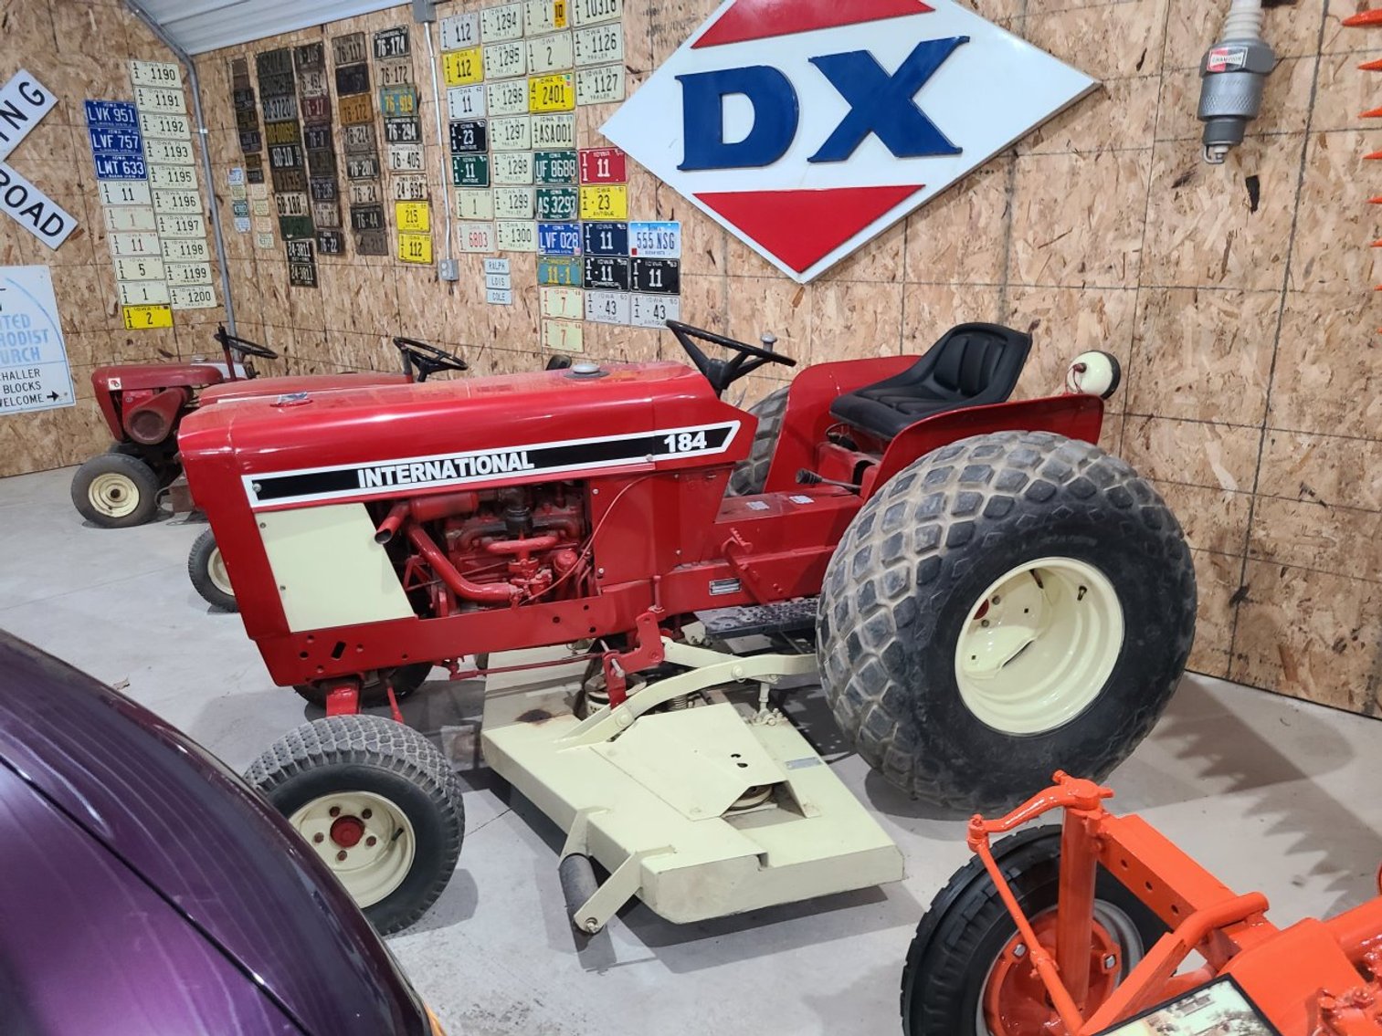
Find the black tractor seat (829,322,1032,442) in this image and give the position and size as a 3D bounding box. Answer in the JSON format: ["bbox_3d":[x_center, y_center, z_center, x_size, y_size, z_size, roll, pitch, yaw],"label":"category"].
[{"bbox_3d":[0.703,-0.406,3.057,0.480,0.300,0.470,-6,17,-17],"label":"black tractor seat"}]

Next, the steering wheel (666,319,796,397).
[{"bbox_3d":[0.099,-0.450,2.841,0.380,0.165,0.380,19,9,-3],"label":"steering wheel"}]

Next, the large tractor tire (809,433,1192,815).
[{"bbox_3d":[0.820,0.275,2.691,1.000,1.000,0.390,-6,17,-17],"label":"large tractor tire"}]

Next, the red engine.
[{"bbox_3d":[-0.528,0.073,2.736,0.520,0.420,0.380,-6,17,-17],"label":"red engine"}]

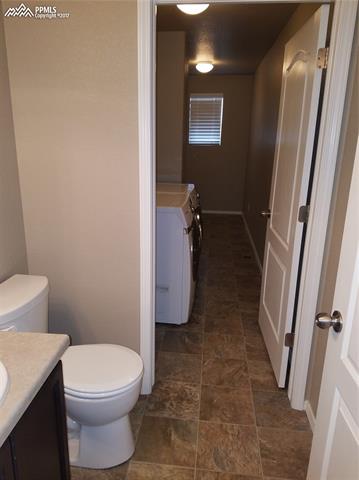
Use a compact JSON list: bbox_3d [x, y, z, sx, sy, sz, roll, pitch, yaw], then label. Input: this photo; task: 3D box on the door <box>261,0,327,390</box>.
[{"bbox_3d":[0.663,-0.190,2.272,0.035,2.032,0.771,2,16,3],"label":"door"}]

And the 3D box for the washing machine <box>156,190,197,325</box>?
[{"bbox_3d":[-0.232,0.123,3.085,0.790,0.960,0.686,3,17,5],"label":"washing machine"}]

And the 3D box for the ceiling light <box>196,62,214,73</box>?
[{"bbox_3d":[0.364,-2.486,5.180,0.270,0.130,0.270,3,17,5],"label":"ceiling light"}]

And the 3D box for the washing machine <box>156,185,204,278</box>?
[{"bbox_3d":[-0.166,-0.070,3.744,0.790,0.960,0.686,3,17,5],"label":"washing machine"}]

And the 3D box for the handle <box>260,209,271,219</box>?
[{"bbox_3d":[0.627,-0.190,2.611,0.070,0.065,0.065,2,16,3],"label":"handle"}]

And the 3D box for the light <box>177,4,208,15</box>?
[{"bbox_3d":[0.104,-1.743,2.650,0.270,0.130,0.270,3,17,5],"label":"light"}]

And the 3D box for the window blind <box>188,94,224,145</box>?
[{"bbox_3d":[0.479,-2.148,6.483,0.600,0.870,0.050,3,17,5],"label":"window blind"}]

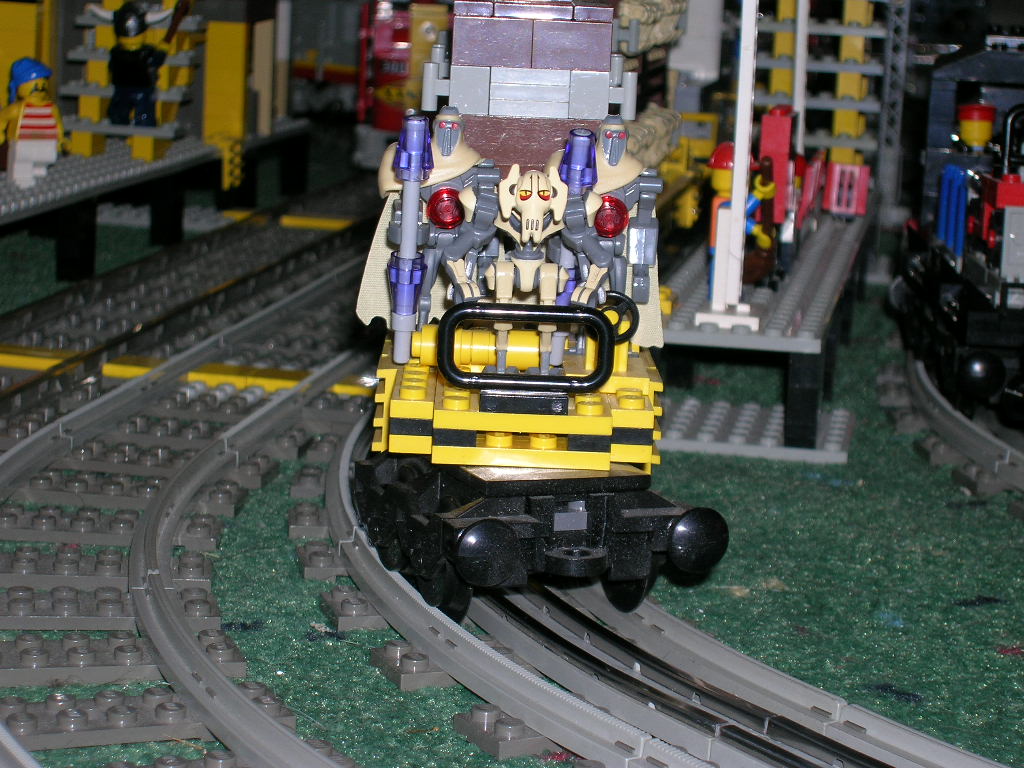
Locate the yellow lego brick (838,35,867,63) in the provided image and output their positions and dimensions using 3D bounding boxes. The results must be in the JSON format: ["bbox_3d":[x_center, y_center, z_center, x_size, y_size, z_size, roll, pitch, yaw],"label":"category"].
[{"bbox_3d":[0.123,-0.121,0.921,0.008,0.010,0.009,4,10,10],"label":"yellow lego brick"}]

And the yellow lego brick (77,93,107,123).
[{"bbox_3d":[-0.156,-0.103,0.951,0.008,0.010,0.009,4,10,12],"label":"yellow lego brick"}]

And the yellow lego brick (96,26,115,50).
[{"bbox_3d":[-0.152,-0.131,0.963,0.008,0.010,0.009,4,10,12],"label":"yellow lego brick"}]

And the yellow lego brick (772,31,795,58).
[{"bbox_3d":[0.100,-0.122,0.925,0.008,0.010,0.009,4,10,10],"label":"yellow lego brick"}]

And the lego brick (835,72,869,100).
[{"bbox_3d":[0.121,-0.107,0.915,0.008,0.010,0.009,4,10,10],"label":"lego brick"}]

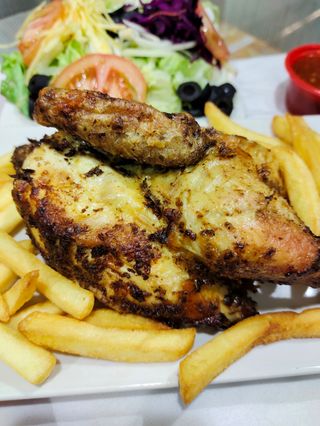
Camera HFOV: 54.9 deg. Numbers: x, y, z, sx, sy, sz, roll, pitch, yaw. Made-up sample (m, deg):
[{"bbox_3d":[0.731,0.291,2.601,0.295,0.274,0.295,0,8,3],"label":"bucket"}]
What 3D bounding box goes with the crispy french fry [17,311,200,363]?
[{"bbox_3d":[-0.024,0.058,0.142,0.079,0.013,0.015,5,57,1],"label":"crispy french fry"}]

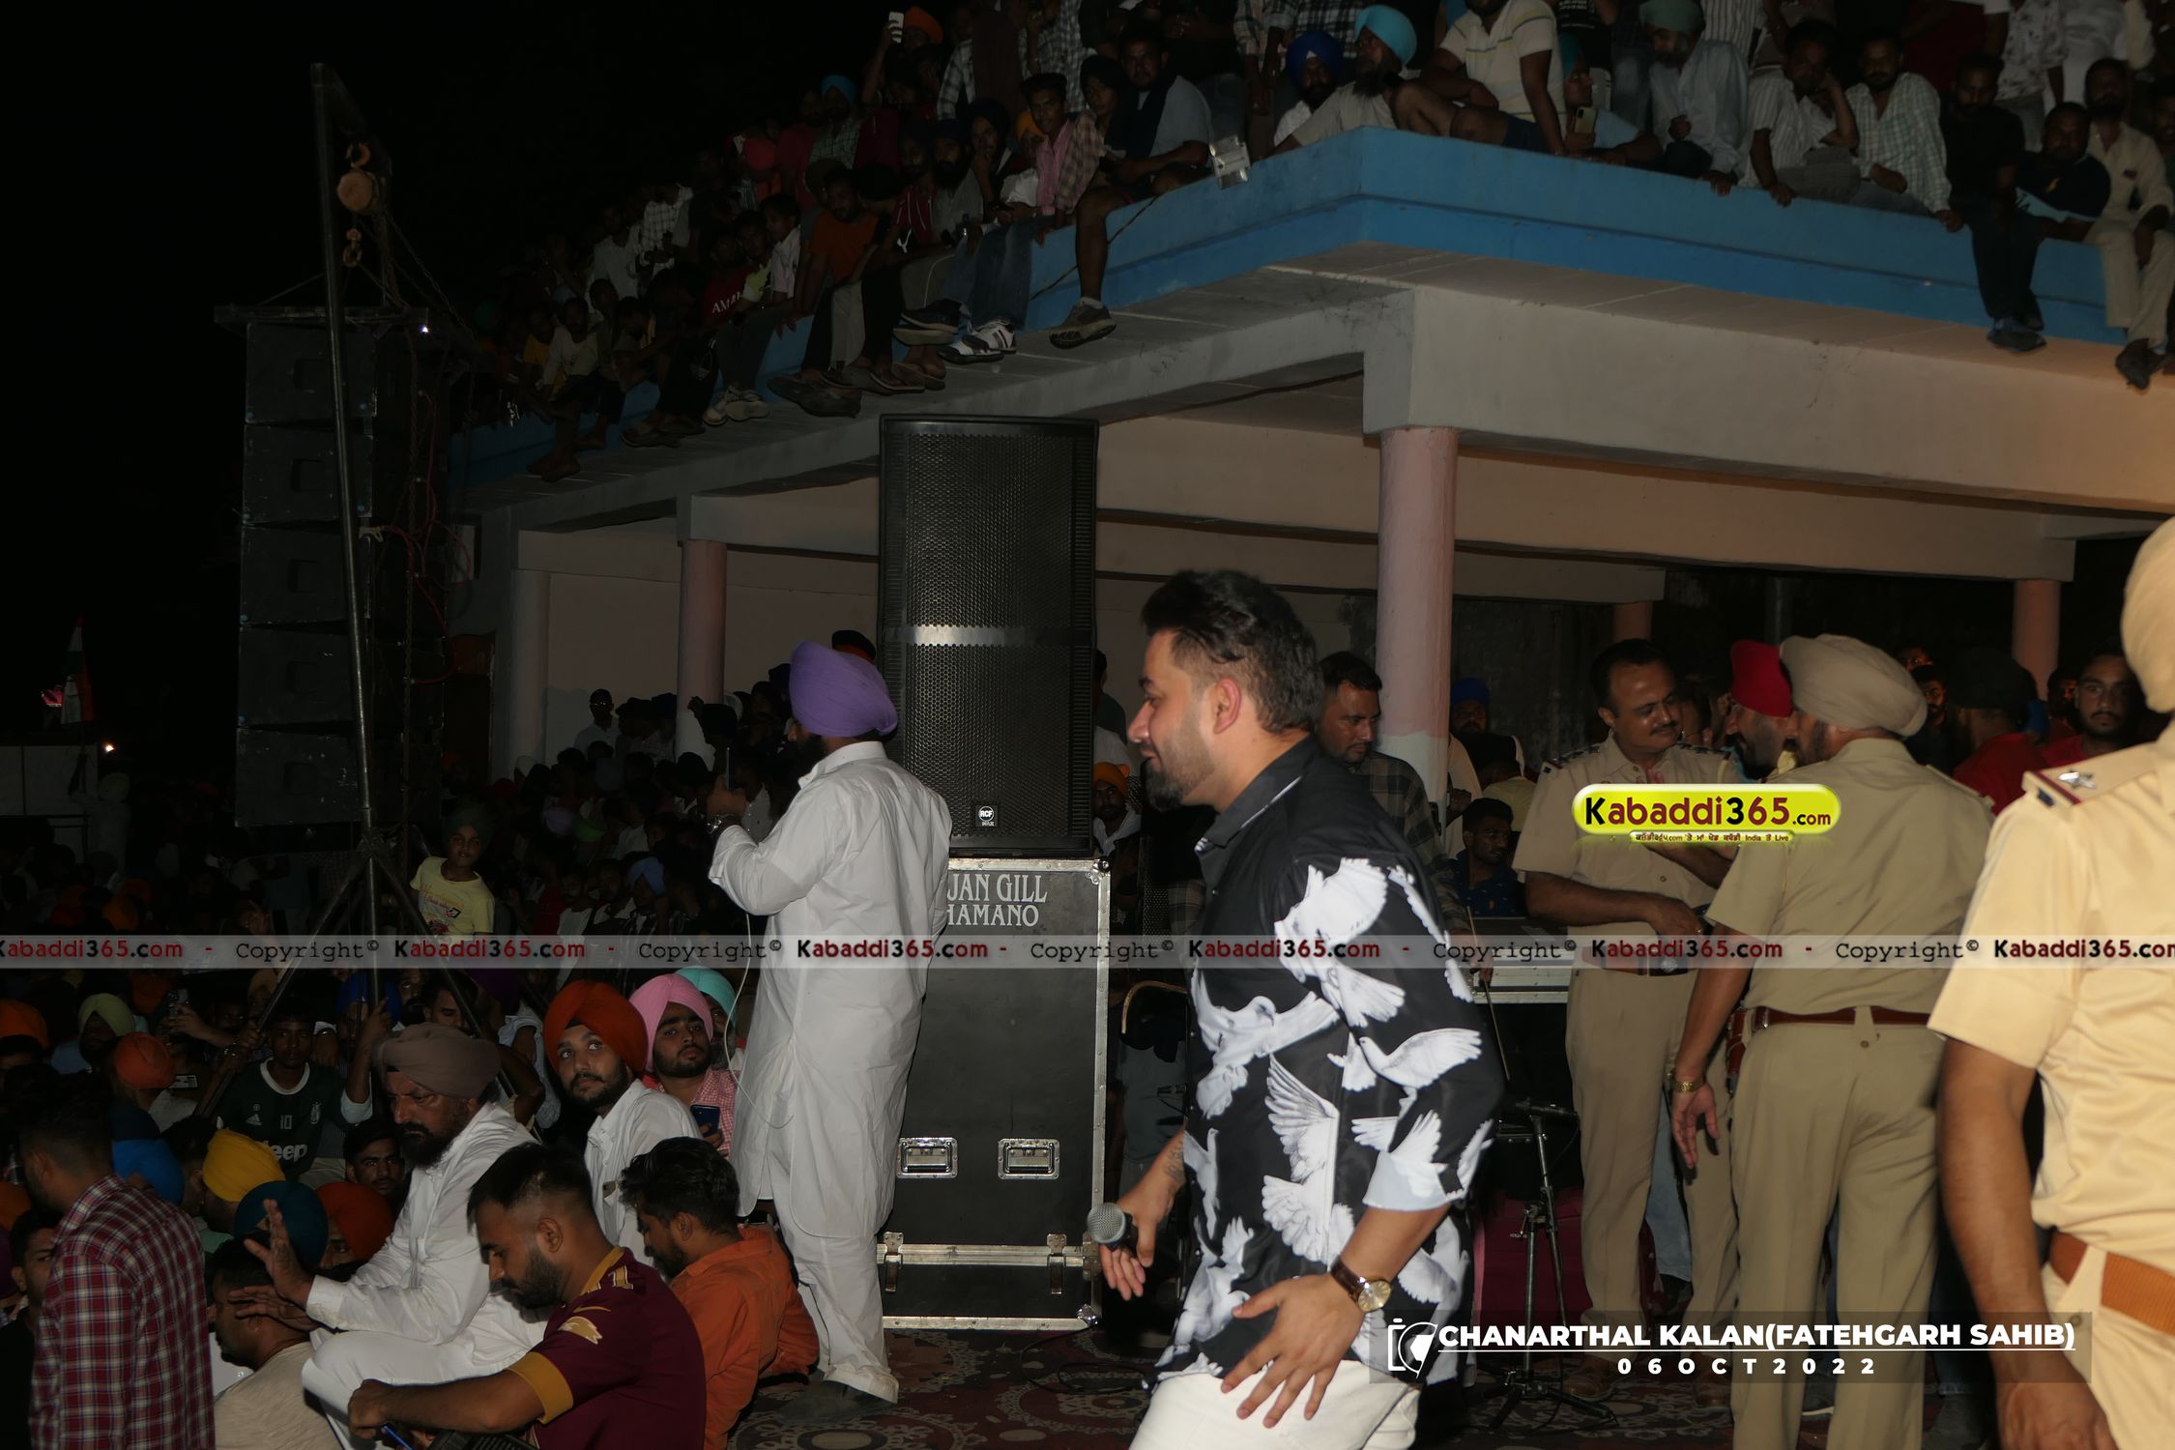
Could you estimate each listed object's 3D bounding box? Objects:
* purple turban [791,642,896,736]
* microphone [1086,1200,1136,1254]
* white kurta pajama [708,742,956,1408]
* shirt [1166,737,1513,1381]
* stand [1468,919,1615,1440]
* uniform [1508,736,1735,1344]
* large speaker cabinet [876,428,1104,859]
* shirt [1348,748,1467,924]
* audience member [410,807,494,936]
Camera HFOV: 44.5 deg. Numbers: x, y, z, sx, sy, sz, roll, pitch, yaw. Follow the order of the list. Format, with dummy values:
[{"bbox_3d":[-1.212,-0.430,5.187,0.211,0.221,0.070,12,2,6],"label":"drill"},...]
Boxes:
[{"bbox_3d":[-0.554,-0.083,6.020,0.265,0.215,0.220,1,-1,31],"label":"purple turban"},{"bbox_3d":[0.061,0.656,3.363,0.052,0.052,0.250,0,-25,24],"label":"microphone"},{"bbox_3d":[-0.582,0.778,6.050,0.460,1.480,0.500,1,0,30],"label":"white kurta pajama"},{"bbox_3d":[0.289,0.395,3.150,0.390,0.750,0.460,1,0,-7],"label":"shirt"},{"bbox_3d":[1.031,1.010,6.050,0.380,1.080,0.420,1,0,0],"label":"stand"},{"bbox_3d":[1.266,0.752,6.220,0.520,1.450,0.360,2,0,-30],"label":"uniform"},{"bbox_3d":[-0.276,-0.230,7.240,0.570,1.140,0.580,1,-1,-3],"label":"large speaker cabinet"},{"bbox_3d":[0.527,0.384,6.000,0.620,0.680,0.360,1,-1,-9],"label":"shirt"},{"bbox_3d":[-2.565,0.912,10.800,0.420,1.150,0.300,1,-1,-11],"label":"audience member"}]

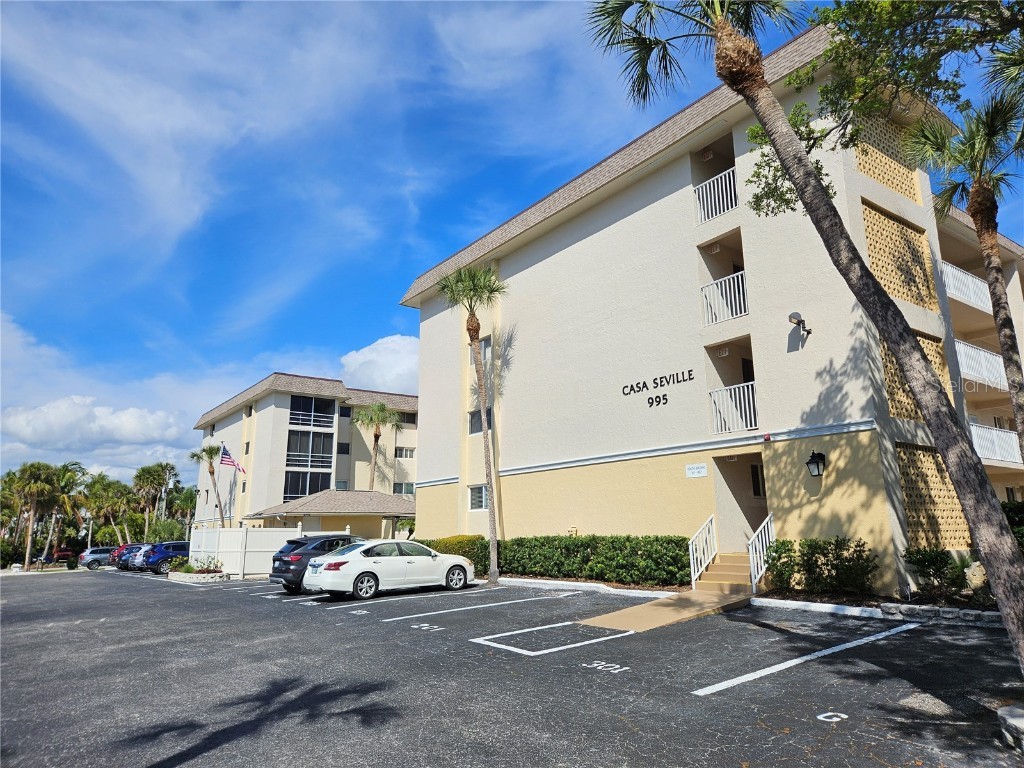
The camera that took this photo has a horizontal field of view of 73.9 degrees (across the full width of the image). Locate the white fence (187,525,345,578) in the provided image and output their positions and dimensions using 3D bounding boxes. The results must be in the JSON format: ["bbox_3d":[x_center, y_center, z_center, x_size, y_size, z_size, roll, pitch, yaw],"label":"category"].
[{"bbox_3d":[-11.300,7.742,31.807,5.800,2.350,4.500,8,-15,-35],"label":"white fence"}]

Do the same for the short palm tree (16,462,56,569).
[{"bbox_3d":[-38.341,10.468,53.907,3.200,8.406,3.200,8,-15,-35],"label":"short palm tree"}]

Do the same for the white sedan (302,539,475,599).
[{"bbox_3d":[-3.268,5.199,19.388,4.860,1.470,1.830,8,-15,-35],"label":"white sedan"}]

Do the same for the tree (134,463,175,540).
[{"bbox_3d":[-34.369,12.180,63.940,3.500,9.497,3.500,8,-15,-35],"label":"tree"}]

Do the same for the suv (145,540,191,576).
[{"bbox_3d":[-18.503,9.908,39.130,4.660,1.720,1.840,8,-15,-35],"label":"suv"}]

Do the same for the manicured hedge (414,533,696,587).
[{"bbox_3d":[0.467,4.935,19.477,0.900,1.100,12.200,8,-15,-35],"label":"manicured hedge"}]

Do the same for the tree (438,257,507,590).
[{"bbox_3d":[-1.092,1.053,20.869,2.300,9.700,2.300,-1,-12,0],"label":"tree"}]

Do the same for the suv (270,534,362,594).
[{"bbox_3d":[-5.031,5.557,21.143,4.590,1.680,1.880,8,-15,-35],"label":"suv"}]

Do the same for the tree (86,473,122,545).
[{"bbox_3d":[-34.609,11.424,57.016,3.200,7.811,3.200,8,-15,-35],"label":"tree"}]

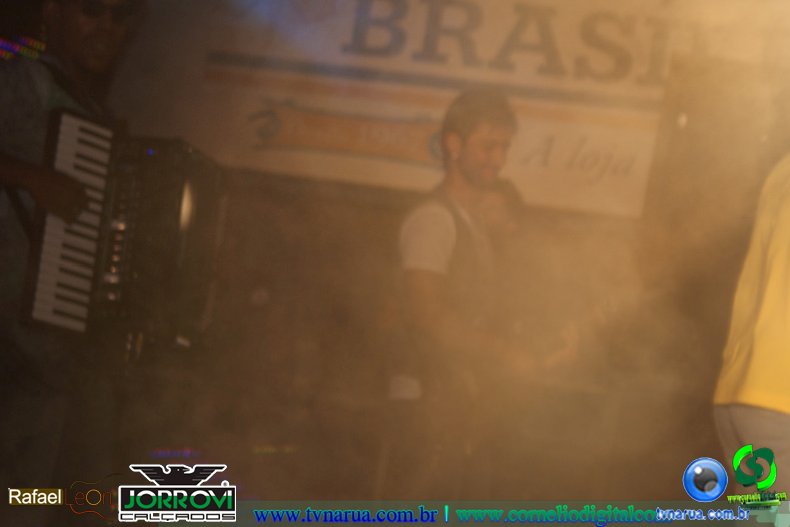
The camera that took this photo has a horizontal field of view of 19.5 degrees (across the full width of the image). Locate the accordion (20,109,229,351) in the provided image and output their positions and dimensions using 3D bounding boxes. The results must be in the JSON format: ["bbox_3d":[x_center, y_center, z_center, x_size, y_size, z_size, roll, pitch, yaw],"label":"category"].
[{"bbox_3d":[-0.565,-0.052,4.730,0.195,0.455,0.390,-7,-18,44],"label":"accordion"}]

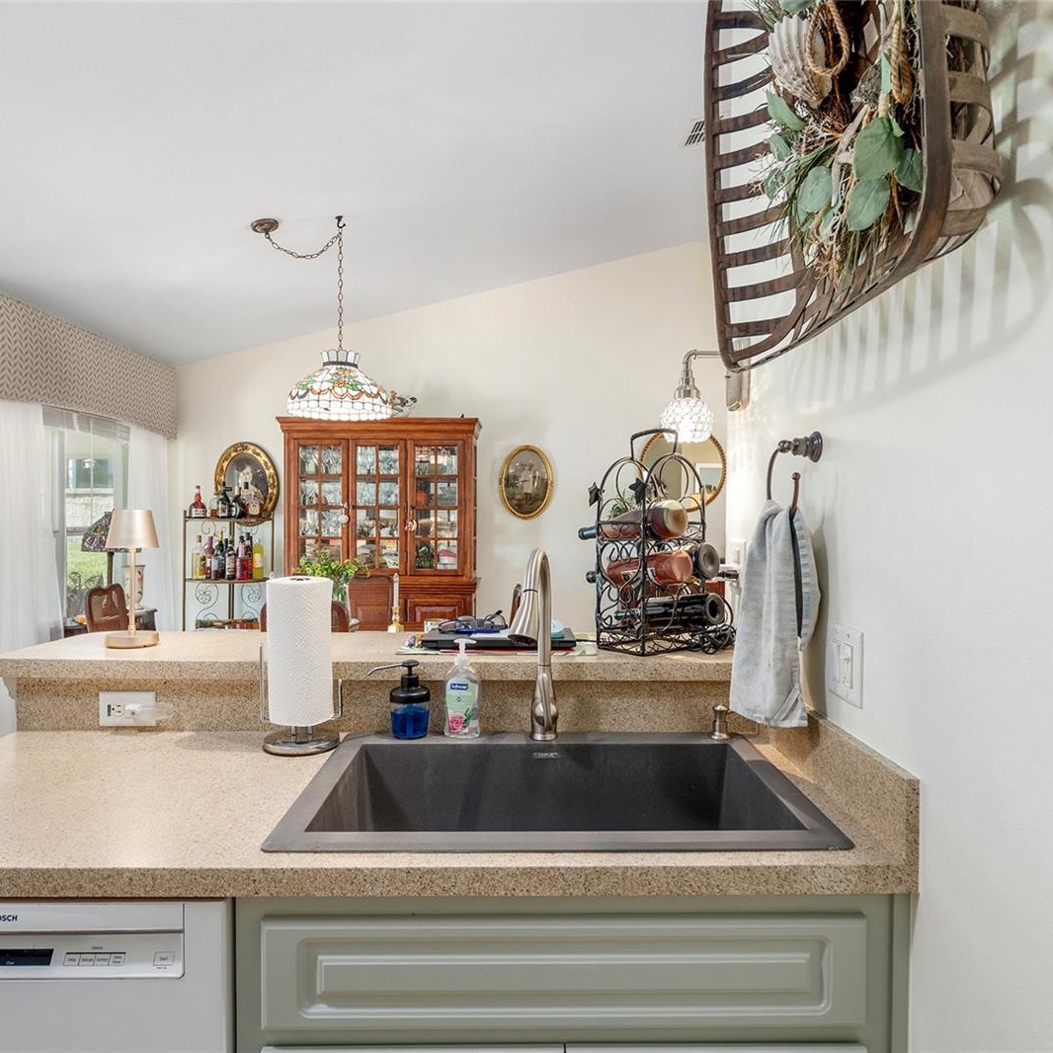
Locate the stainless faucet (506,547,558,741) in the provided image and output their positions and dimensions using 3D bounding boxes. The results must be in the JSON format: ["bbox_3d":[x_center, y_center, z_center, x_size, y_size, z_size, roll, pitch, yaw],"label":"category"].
[{"bbox_3d":[0.018,0.239,1.353,0.070,0.400,0.260,0,0,12],"label":"stainless faucet"}]

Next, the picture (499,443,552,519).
[{"bbox_3d":[-0.003,-0.306,4.830,0.375,0.510,0.030,0,0,0],"label":"picture"}]

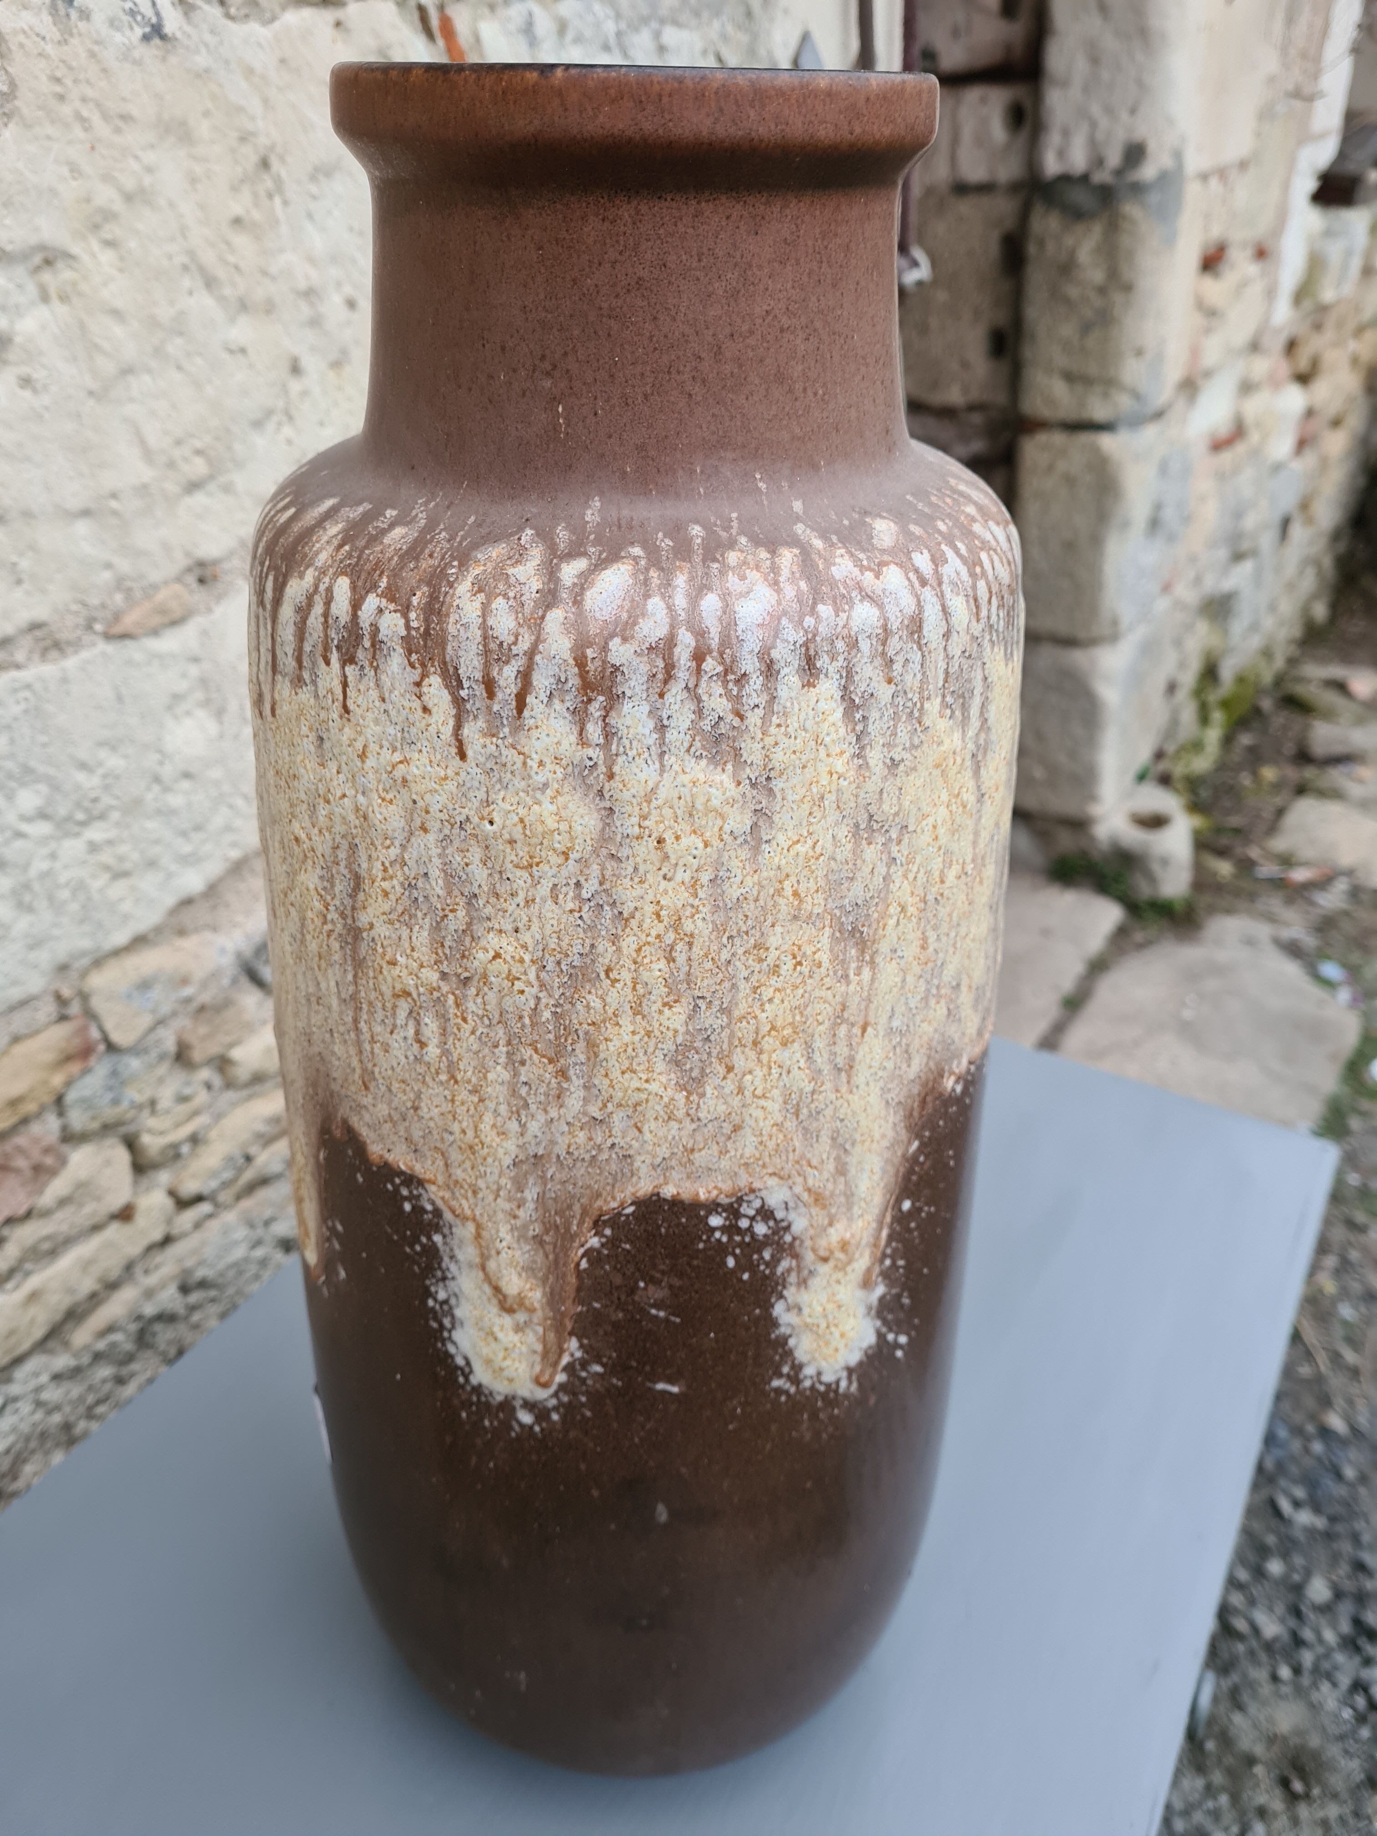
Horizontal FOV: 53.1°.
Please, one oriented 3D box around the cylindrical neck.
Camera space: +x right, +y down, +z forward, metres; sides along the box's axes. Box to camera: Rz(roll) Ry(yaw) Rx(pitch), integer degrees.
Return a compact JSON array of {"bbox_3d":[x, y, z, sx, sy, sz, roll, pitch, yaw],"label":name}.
[{"bbox_3d":[-0.010,-0.118,0.247,0.102,0.059,0.102,0,32,-2],"label":"cylindrical neck"}]

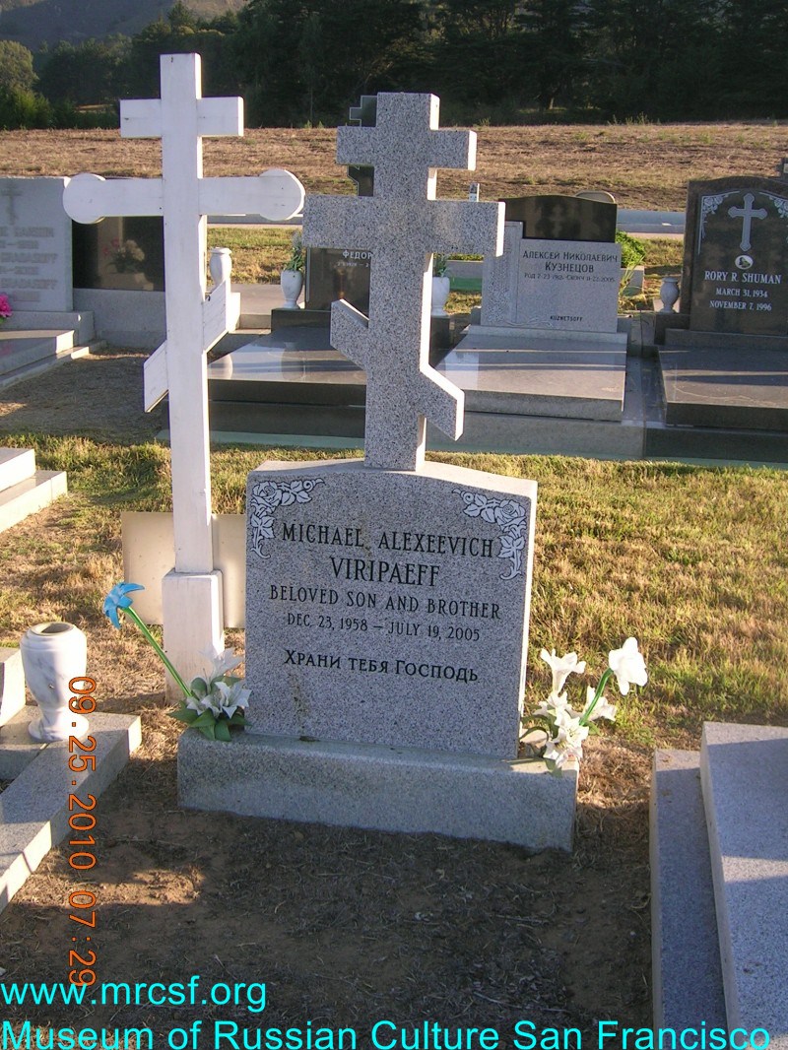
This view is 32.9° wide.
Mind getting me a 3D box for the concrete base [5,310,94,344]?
[{"bbox_3d":[-2.696,-1.438,9.693,0.980,0.245,0.260,3,14,10],"label":"concrete base"}]

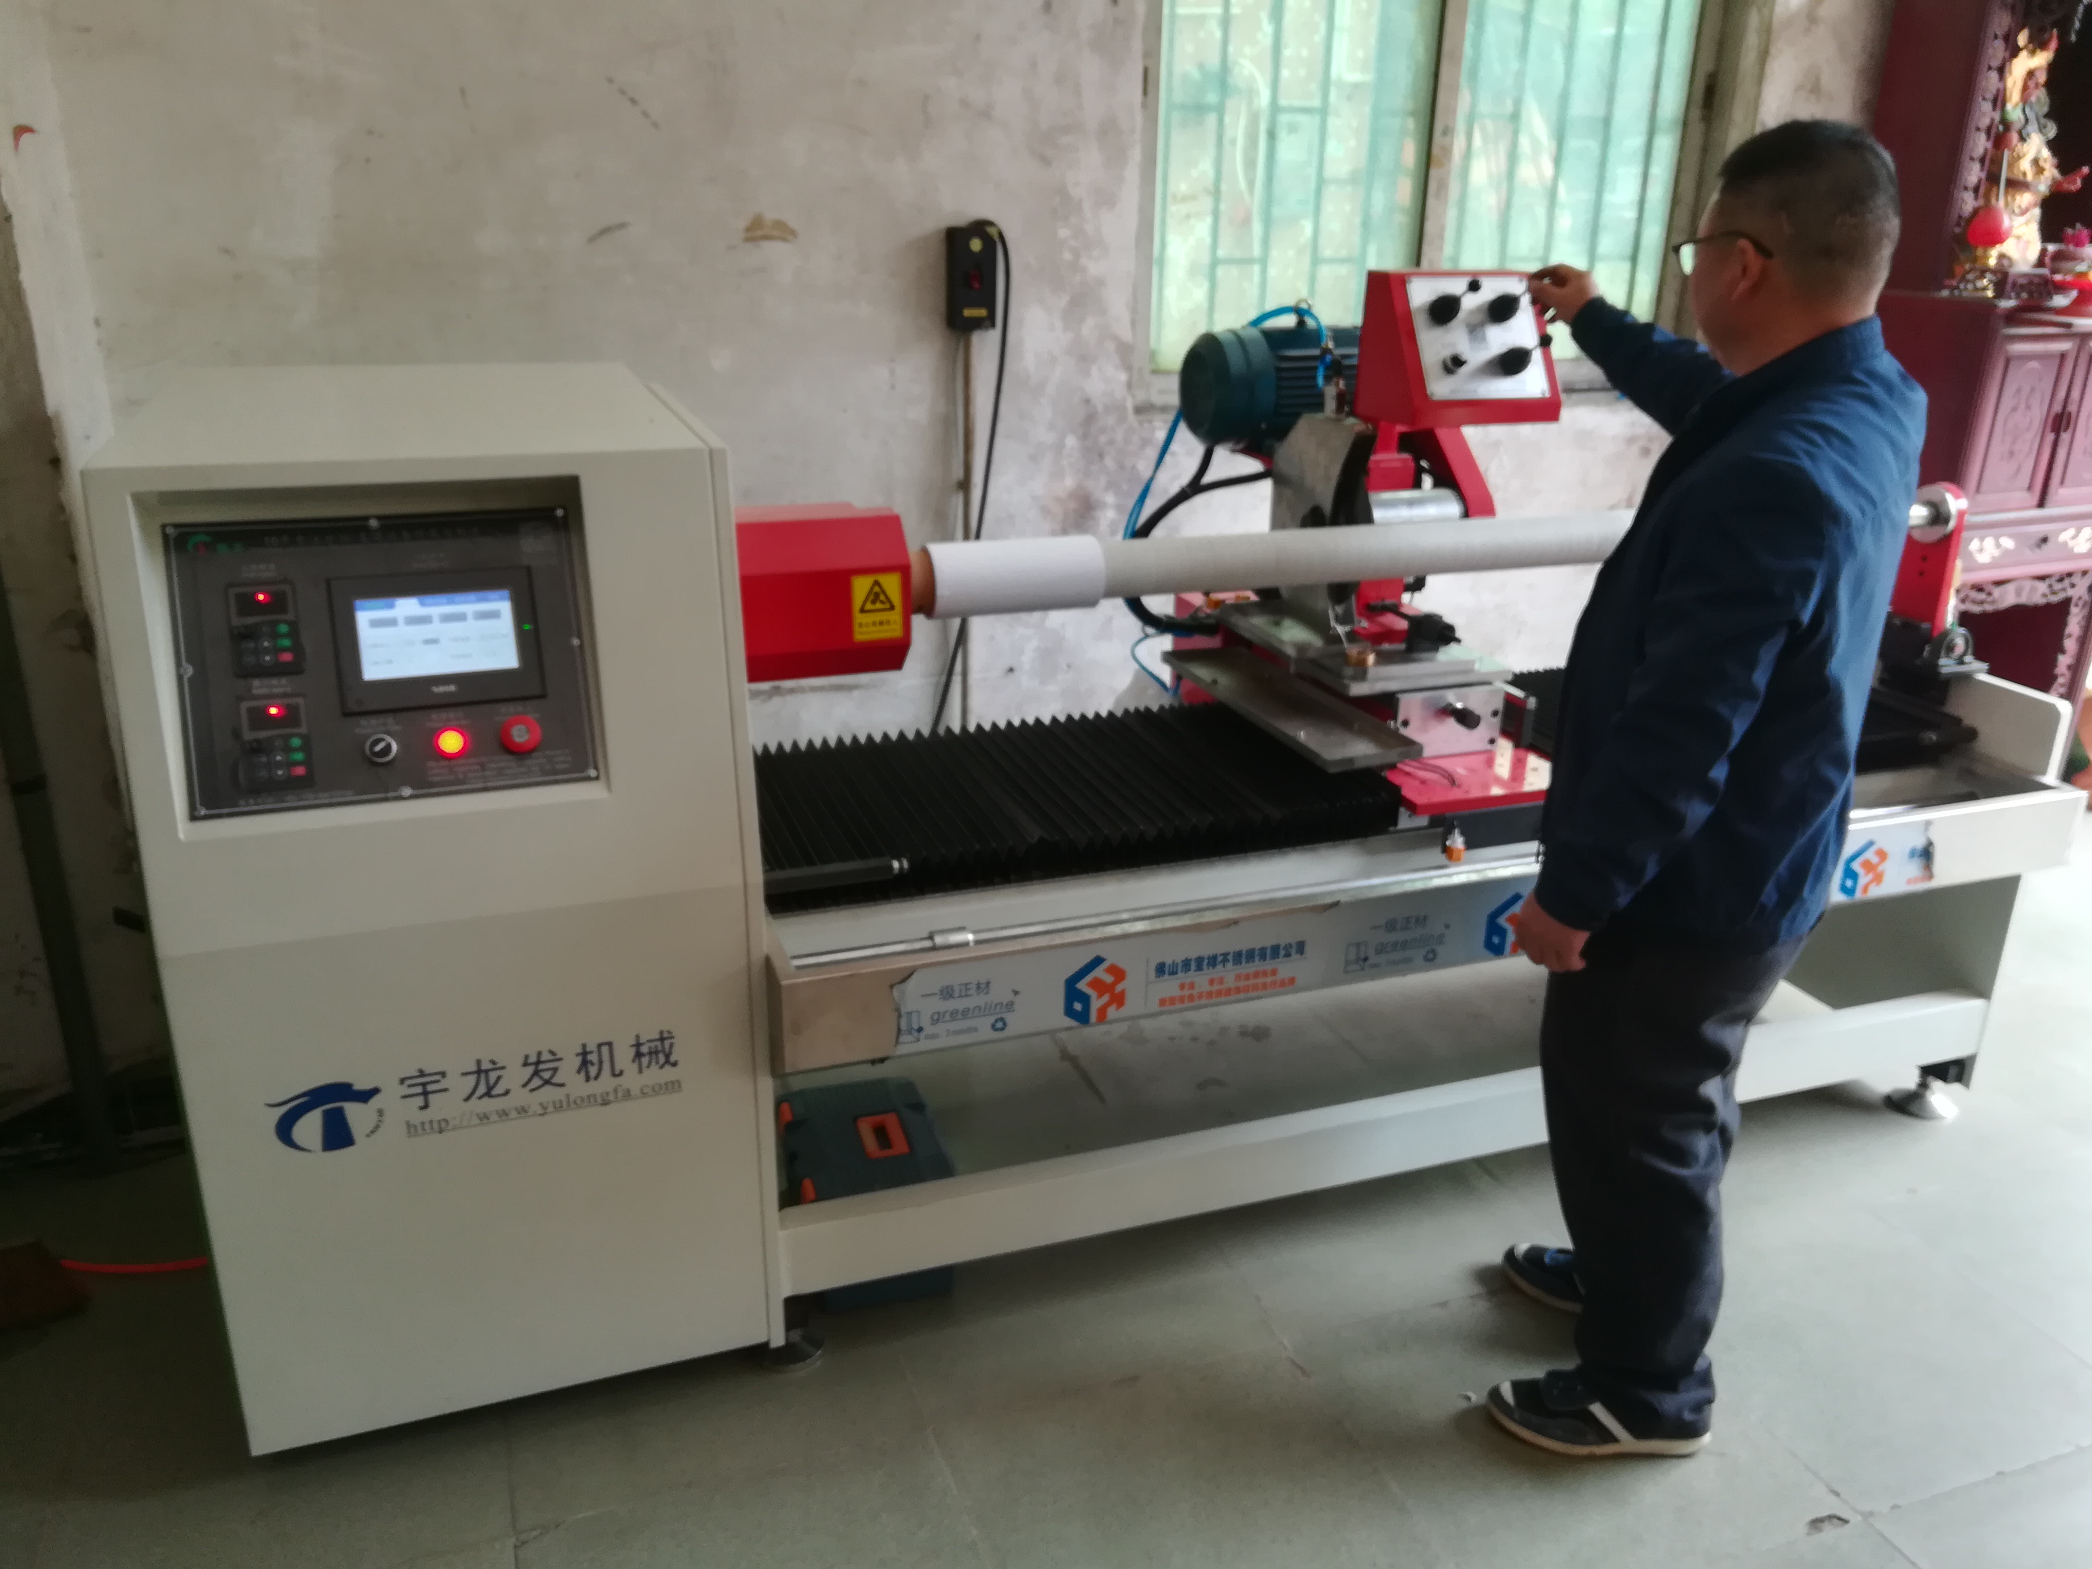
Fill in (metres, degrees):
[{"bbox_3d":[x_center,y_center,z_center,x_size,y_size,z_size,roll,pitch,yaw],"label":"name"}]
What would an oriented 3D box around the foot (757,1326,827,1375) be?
[{"bbox_3d":[-0.346,0.728,2.102,0.103,0.051,0.107,-6,21,-18],"label":"foot"}]

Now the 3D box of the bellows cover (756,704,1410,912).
[{"bbox_3d":[-0.010,0.011,2.300,0.917,0.066,0.489,-6,21,-18],"label":"bellows cover"}]

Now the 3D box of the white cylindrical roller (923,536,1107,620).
[{"bbox_3d":[-0.041,-0.278,2.099,0.233,0.095,0.095,-6,21,-18],"label":"white cylindrical roller"}]

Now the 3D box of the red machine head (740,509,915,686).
[{"bbox_3d":[-0.311,-0.248,2.011,0.231,0.200,0.215,-6,21,-18],"label":"red machine head"}]

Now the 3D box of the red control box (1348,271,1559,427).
[{"bbox_3d":[0.627,-0.657,2.356,0.250,0.206,0.172,-6,21,-19],"label":"red control box"}]

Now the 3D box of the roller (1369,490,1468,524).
[{"bbox_3d":[0.553,-0.405,2.386,0.148,0.082,0.082,-6,21,-18],"label":"roller"}]

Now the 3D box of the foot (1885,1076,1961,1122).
[{"bbox_3d":[1.513,0.521,2.705,0.113,0.062,0.113,-6,21,-18],"label":"foot"}]

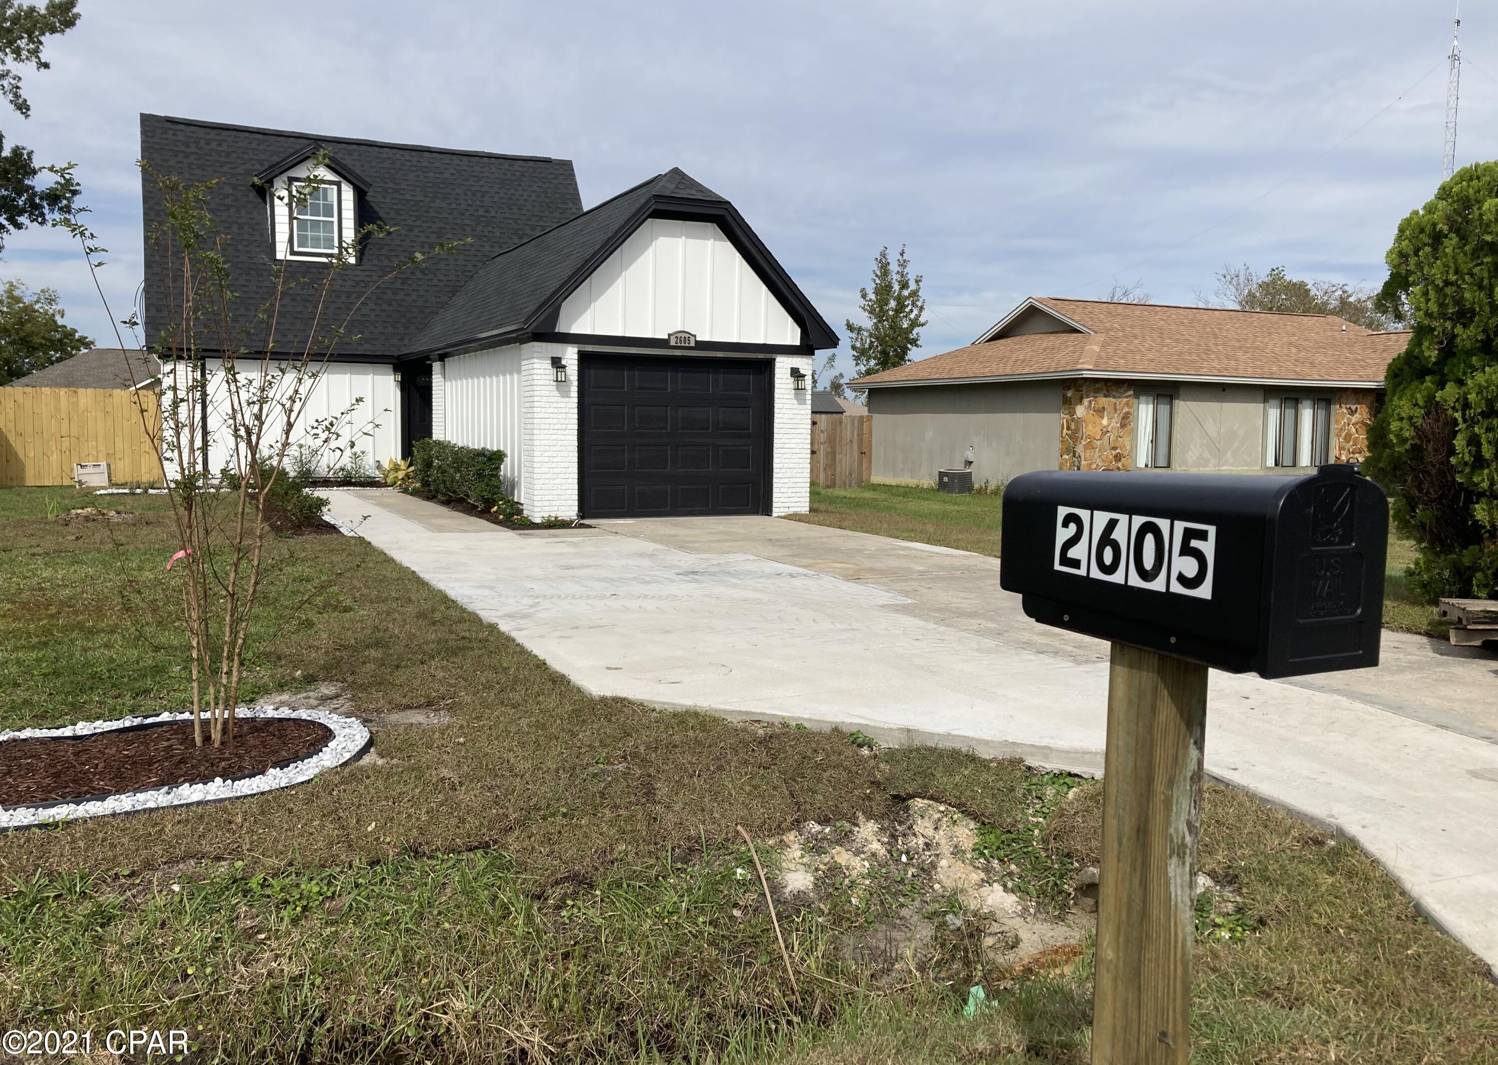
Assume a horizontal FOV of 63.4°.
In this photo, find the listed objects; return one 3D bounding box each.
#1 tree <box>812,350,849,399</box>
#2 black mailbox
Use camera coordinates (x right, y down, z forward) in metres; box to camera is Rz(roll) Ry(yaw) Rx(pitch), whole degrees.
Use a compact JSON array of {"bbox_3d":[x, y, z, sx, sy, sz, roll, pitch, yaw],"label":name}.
[{"bbox_3d":[3.269,-5.213,49.629,1.800,4.534,1.800,1,5,4],"label":"tree"},{"bbox_3d":[0.569,0.023,1.629,0.187,0.243,0.490,-2,6,-26],"label":"black mailbox"}]

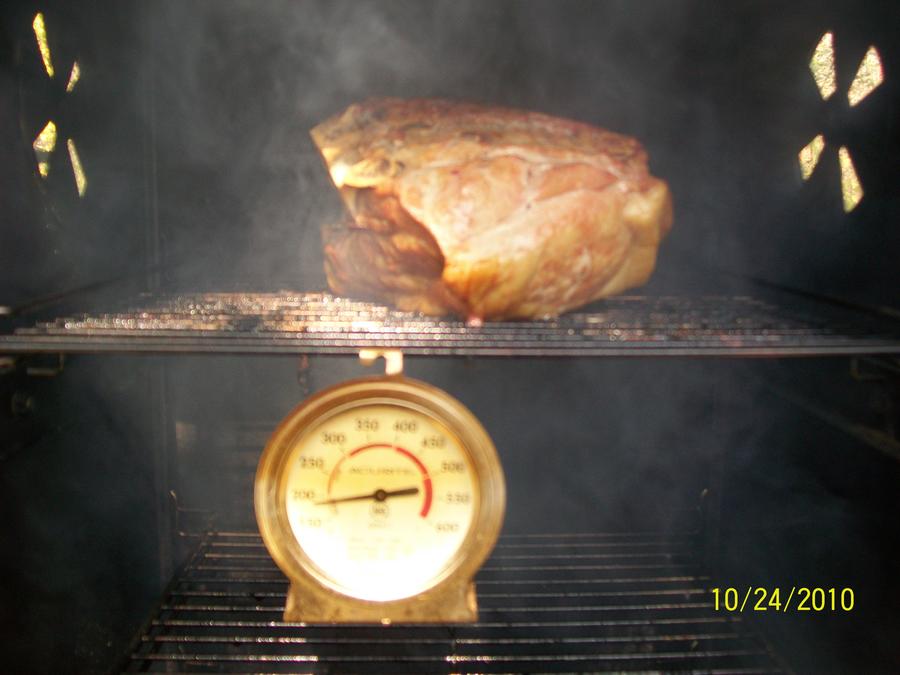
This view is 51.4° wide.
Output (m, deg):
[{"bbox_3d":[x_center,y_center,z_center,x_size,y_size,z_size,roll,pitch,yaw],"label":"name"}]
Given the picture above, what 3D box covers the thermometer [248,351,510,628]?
[{"bbox_3d":[-0.025,0.056,0.353,0.089,0.092,0.036,0,8,0],"label":"thermometer"}]

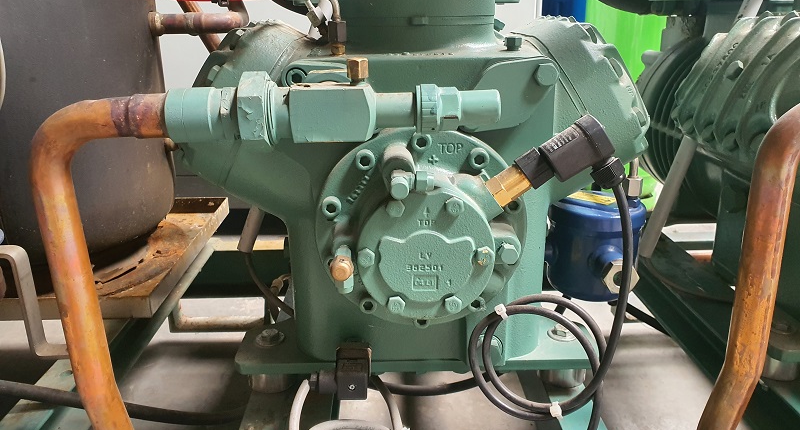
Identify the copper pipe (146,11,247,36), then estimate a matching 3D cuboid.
[{"bbox_3d":[-0.289,-0.272,0.854,0.132,0.033,0.033,0,20,-1],"label":"copper pipe"}]

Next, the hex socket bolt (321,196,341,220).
[{"bbox_3d":[-0.059,-0.006,0.511,0.016,0.016,0.011,0,20,-1],"label":"hex socket bolt"}]

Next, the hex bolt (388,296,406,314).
[{"bbox_3d":[-0.002,0.072,0.484,0.015,0.015,0.006,0,20,-1],"label":"hex bolt"}]

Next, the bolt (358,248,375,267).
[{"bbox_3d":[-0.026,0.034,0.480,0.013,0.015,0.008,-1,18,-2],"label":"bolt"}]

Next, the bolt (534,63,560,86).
[{"bbox_3d":[0.122,-0.115,0.495,0.019,0.019,0.010,0,20,-1],"label":"bolt"}]

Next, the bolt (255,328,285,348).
[{"bbox_3d":[-0.136,0.128,0.628,0.027,0.011,0.027,0,20,-1],"label":"bolt"}]

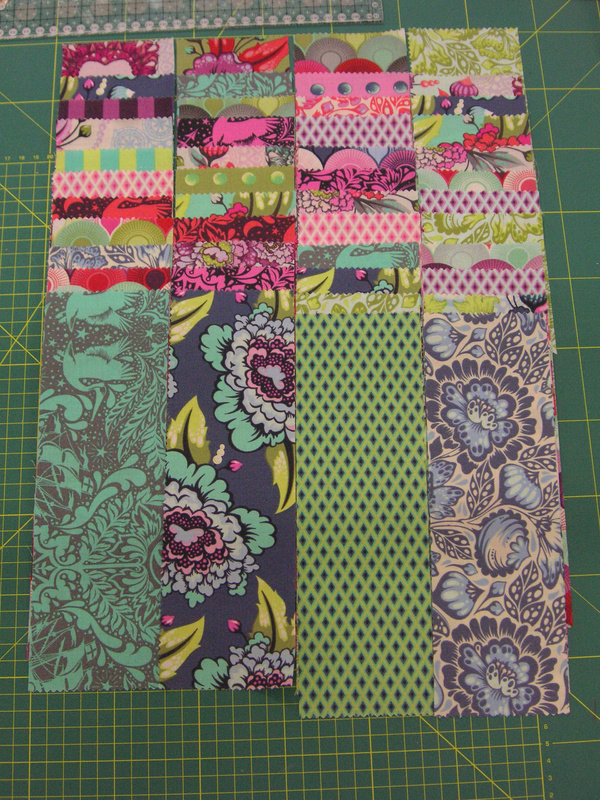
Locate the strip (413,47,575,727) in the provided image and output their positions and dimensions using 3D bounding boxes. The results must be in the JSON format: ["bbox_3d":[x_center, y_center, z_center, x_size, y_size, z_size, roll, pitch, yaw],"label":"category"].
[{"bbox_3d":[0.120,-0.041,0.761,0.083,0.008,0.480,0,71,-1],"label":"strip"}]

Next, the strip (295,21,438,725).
[{"bbox_3d":[0.038,-0.042,0.757,0.084,0.010,0.484,0,71,-1],"label":"strip"}]

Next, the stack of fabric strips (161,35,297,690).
[{"bbox_3d":[-0.045,-0.046,0.753,0.083,0.007,0.454,-1,71,-1],"label":"stack of fabric strips"}]

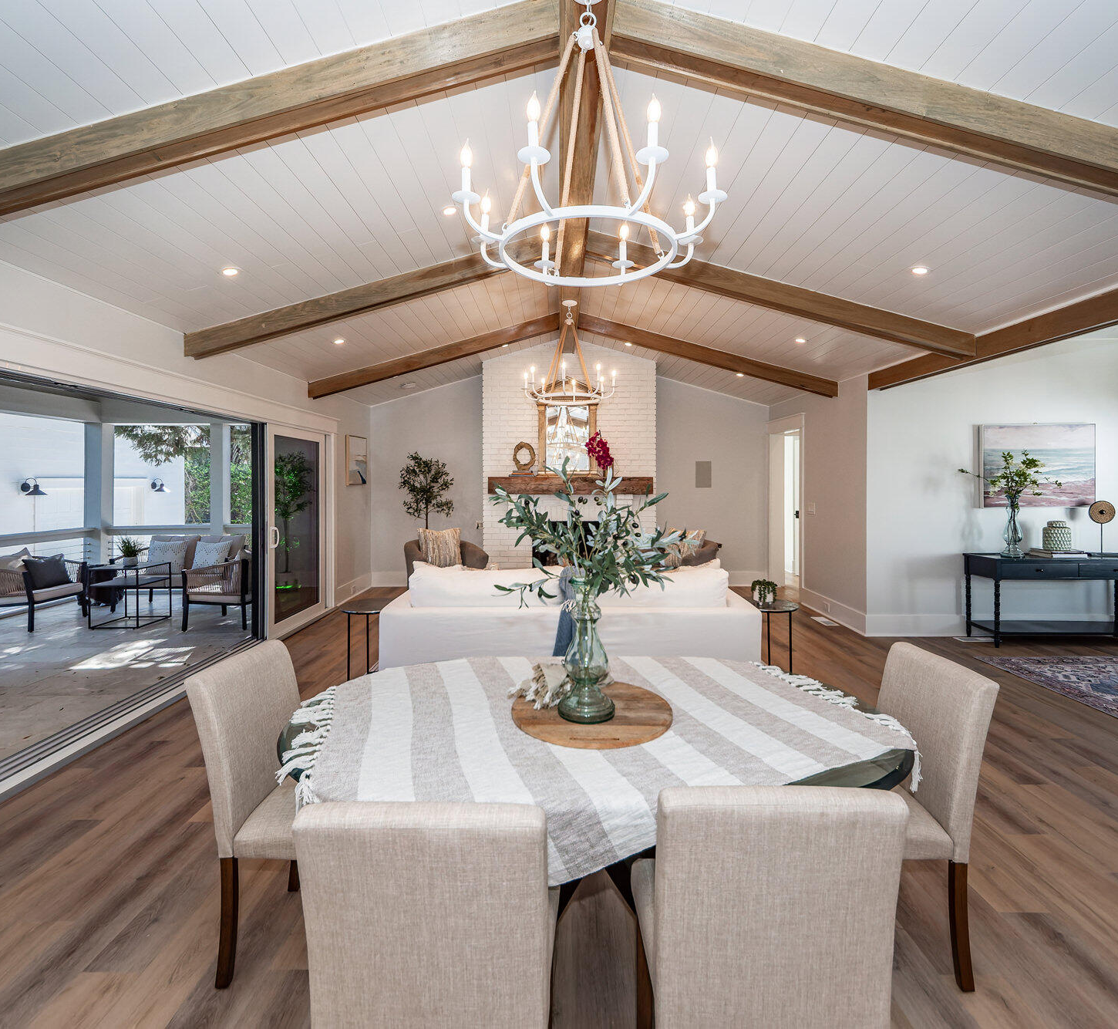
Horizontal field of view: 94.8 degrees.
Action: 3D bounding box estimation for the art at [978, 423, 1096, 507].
[{"bbox_3d":[4.680,-0.470,5.020,1.090,0.810,0.045,0,2,0],"label":"art"}]

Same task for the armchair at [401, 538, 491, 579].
[{"bbox_3d":[-1.210,0.687,5.500,0.840,0.800,0.840,-1,2,-30],"label":"armchair"}]

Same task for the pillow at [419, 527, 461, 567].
[{"bbox_3d":[-1.370,0.385,5.900,0.490,0.480,0.160,-1,-16,-17],"label":"pillow"}]

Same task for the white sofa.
[{"bbox_3d":[0.067,0.755,3.420,2.200,0.920,0.940,0,2,0],"label":"white sofa"}]

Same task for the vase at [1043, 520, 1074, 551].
[{"bbox_3d":[4.440,0.182,4.580,0.190,0.250,0.190,0,2,0],"label":"vase"}]

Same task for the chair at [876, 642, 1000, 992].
[{"bbox_3d":[1.000,0.950,1.760,0.620,0.930,0.470,0,2,3],"label":"chair"}]

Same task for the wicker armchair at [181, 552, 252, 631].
[{"bbox_3d":[-3.470,0.780,5.580,0.760,0.790,0.680,0,2,0],"label":"wicker armchair"}]

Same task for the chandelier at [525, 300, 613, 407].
[{"bbox_3d":[0.100,-1.500,4.800,0.850,0.970,0.850,0,2,0],"label":"chandelier"}]

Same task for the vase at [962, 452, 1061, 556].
[{"bbox_3d":[4.200,-0.100,4.800,0.850,1.000,0.470,0,2,0],"label":"vase"}]

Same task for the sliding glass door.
[{"bbox_3d":[-2.710,0.117,5.370,0.050,1.990,1.130,0,2,0],"label":"sliding glass door"}]

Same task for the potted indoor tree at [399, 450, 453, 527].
[{"bbox_3d":[-1.660,0.124,6.450,0.680,1.810,0.680,0,2,0],"label":"potted indoor tree"}]

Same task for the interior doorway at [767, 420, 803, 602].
[{"bbox_3d":[2.930,-0.082,6.460,0.170,2.220,0.950,0,2,0],"label":"interior doorway"}]

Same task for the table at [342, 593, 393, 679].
[{"bbox_3d":[-1.290,0.913,3.450,0.360,0.600,0.360,0,2,0],"label":"table"}]

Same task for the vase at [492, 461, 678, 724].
[{"bbox_3d":[0.072,0.202,1.430,0.500,0.700,0.460,0,2,0],"label":"vase"}]

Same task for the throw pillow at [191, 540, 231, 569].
[{"bbox_3d":[-4.550,0.580,6.750,0.490,0.470,0.160,0,-16,-6],"label":"throw pillow"}]

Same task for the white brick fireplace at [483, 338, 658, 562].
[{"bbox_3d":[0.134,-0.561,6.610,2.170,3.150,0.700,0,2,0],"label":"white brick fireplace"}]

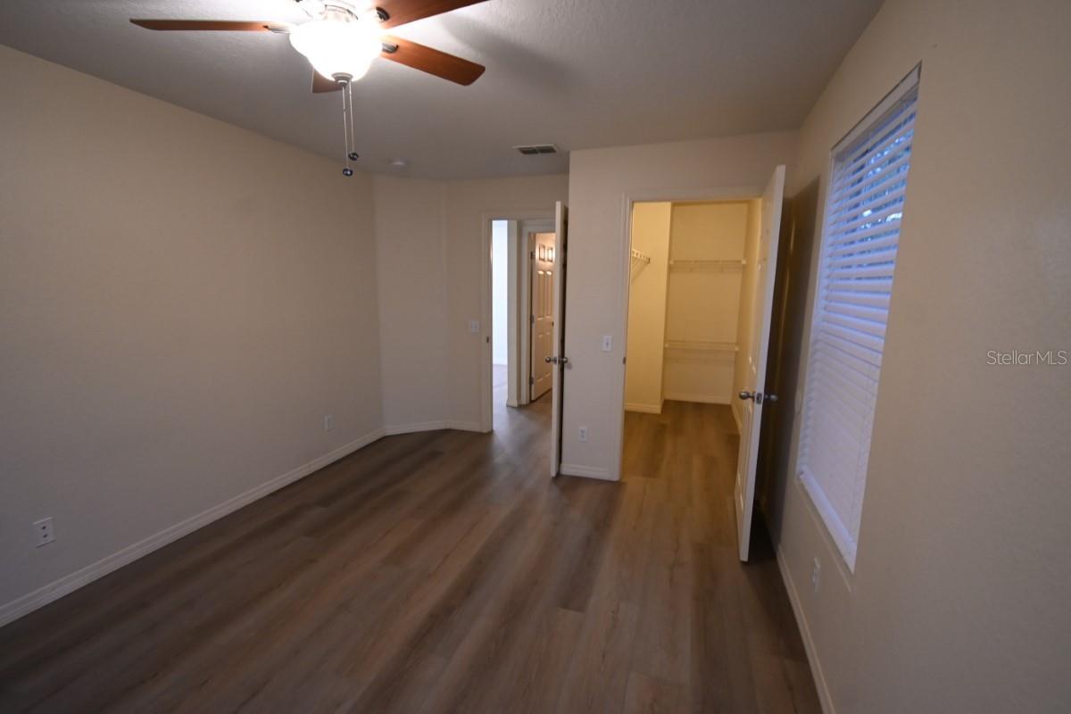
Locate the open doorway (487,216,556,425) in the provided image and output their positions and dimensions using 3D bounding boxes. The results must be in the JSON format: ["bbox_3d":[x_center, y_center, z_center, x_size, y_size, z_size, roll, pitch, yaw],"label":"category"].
[{"bbox_3d":[-0.075,-0.269,4.206,0.904,2.121,0.120,4,10,19],"label":"open doorway"}]

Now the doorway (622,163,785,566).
[{"bbox_3d":[0.908,-0.002,2.767,0.918,2.079,0.829,4,10,19],"label":"doorway"}]

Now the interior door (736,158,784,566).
[{"bbox_3d":[1.275,0.040,2.613,0.040,2.037,0.762,4,10,20],"label":"interior door"}]

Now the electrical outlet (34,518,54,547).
[{"bbox_3d":[-2.247,0.806,2.046,0.010,0.116,0.070,4,10,19],"label":"electrical outlet"}]

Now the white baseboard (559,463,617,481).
[{"bbox_3d":[0.374,0.893,3.438,0.370,0.086,0.015,4,10,19],"label":"white baseboard"}]

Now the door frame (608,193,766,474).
[{"bbox_3d":[1.024,-0.074,3.111,0.940,2.112,0.120,4,10,19],"label":"door frame"}]

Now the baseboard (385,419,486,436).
[{"bbox_3d":[-1.012,0.709,4.476,0.949,0.086,0.172,-1,9,-7],"label":"baseboard"}]

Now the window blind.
[{"bbox_3d":[1.166,-0.101,1.660,0.060,1.480,0.799,4,10,19],"label":"window blind"}]

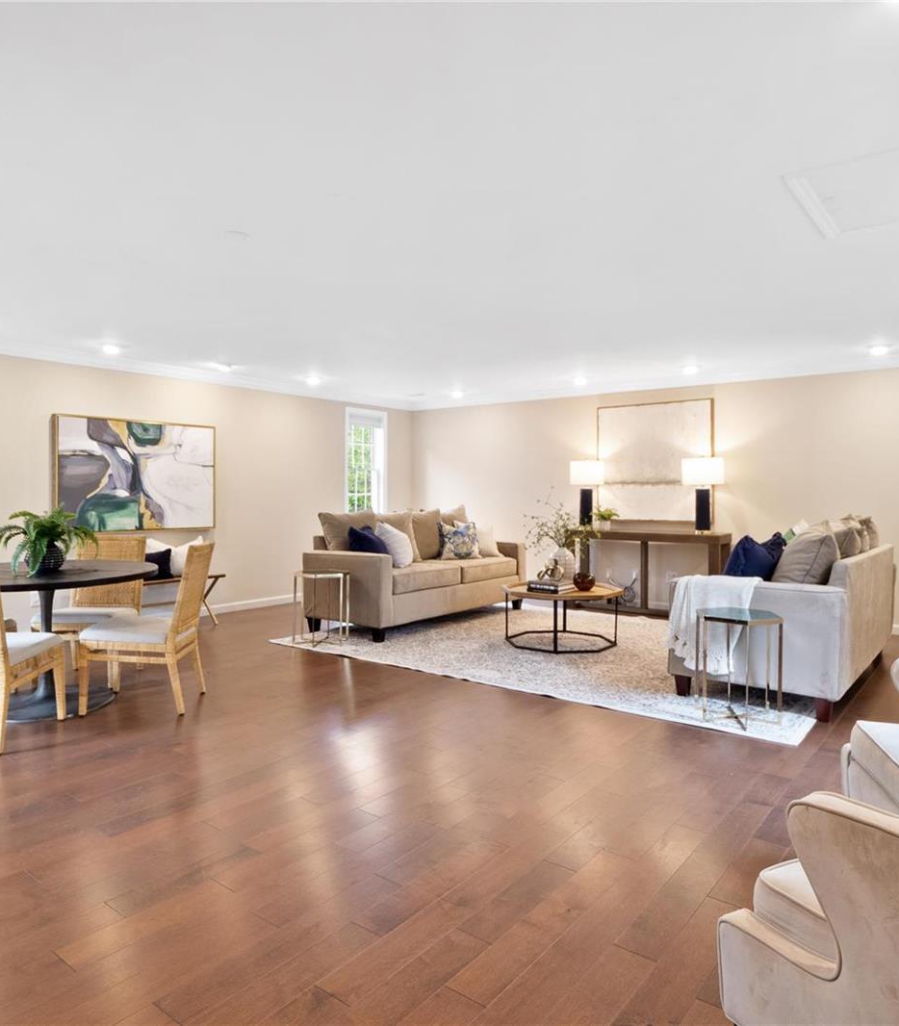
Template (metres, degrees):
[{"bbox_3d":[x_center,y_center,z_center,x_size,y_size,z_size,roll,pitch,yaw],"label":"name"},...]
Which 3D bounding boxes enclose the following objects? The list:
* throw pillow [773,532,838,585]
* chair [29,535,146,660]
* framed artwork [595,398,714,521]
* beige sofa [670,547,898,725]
[{"bbox_3d":[2.151,0.314,4.108,0.243,0.466,0.516,25,15,33],"label":"throw pillow"},{"bbox_3d":[-2.300,0.620,4.450,0.500,0.920,0.650,0,1,-2],"label":"chair"},{"bbox_3d":[2.127,-0.525,7.146,1.204,1.225,0.046,1,2,35],"label":"framed artwork"},{"bbox_3d":[2.361,0.649,4.680,0.941,0.860,2.105,1,2,39],"label":"beige sofa"}]

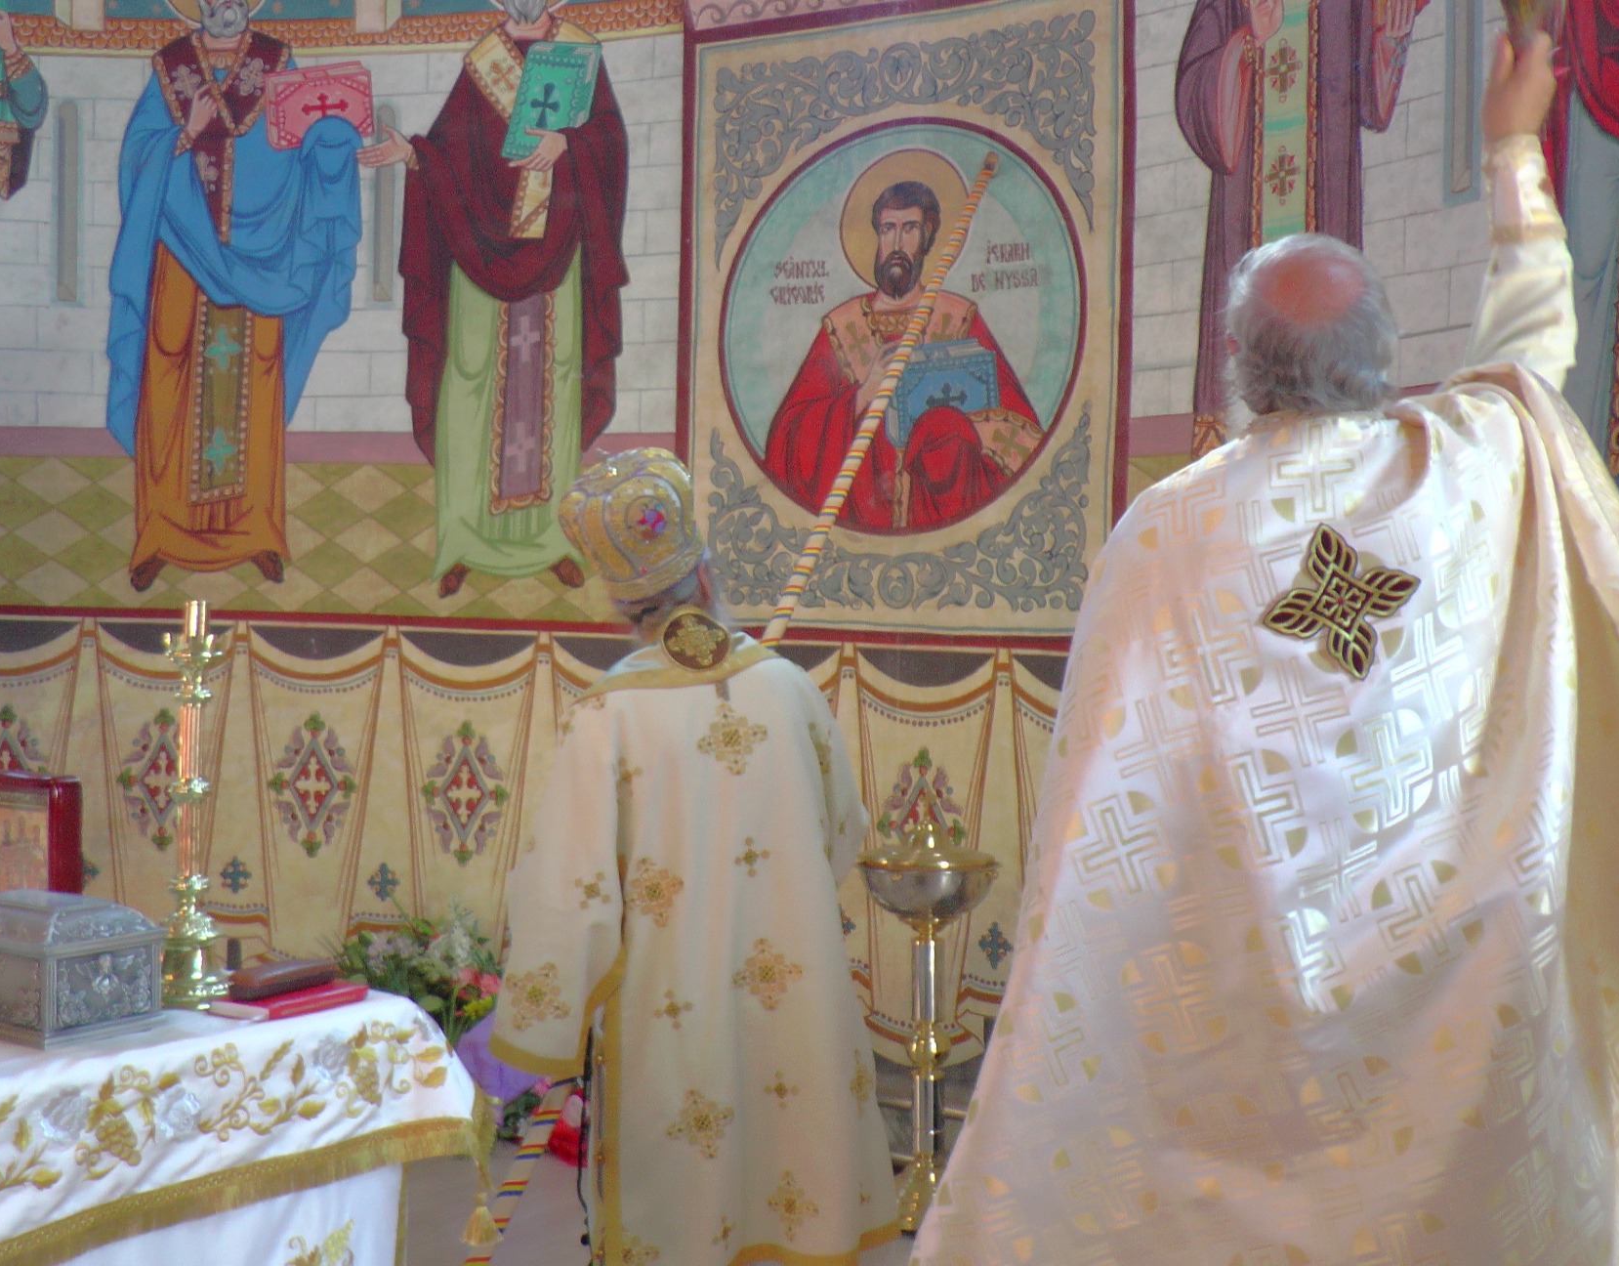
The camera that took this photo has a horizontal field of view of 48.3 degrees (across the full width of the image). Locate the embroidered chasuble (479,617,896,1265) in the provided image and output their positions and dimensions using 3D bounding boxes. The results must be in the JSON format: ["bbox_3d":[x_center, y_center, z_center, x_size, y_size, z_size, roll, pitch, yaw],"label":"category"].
[{"bbox_3d":[-0.238,0.653,3.730,0.820,1.330,0.560,1,1,6],"label":"embroidered chasuble"}]

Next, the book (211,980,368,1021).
[{"bbox_3d":[-0.719,0.510,2.500,0.113,0.017,0.178,1,1,31],"label":"book"}]

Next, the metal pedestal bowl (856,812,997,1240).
[{"bbox_3d":[0.276,0.914,4.220,0.330,0.965,0.330,1,1,0],"label":"metal pedestal bowl"}]

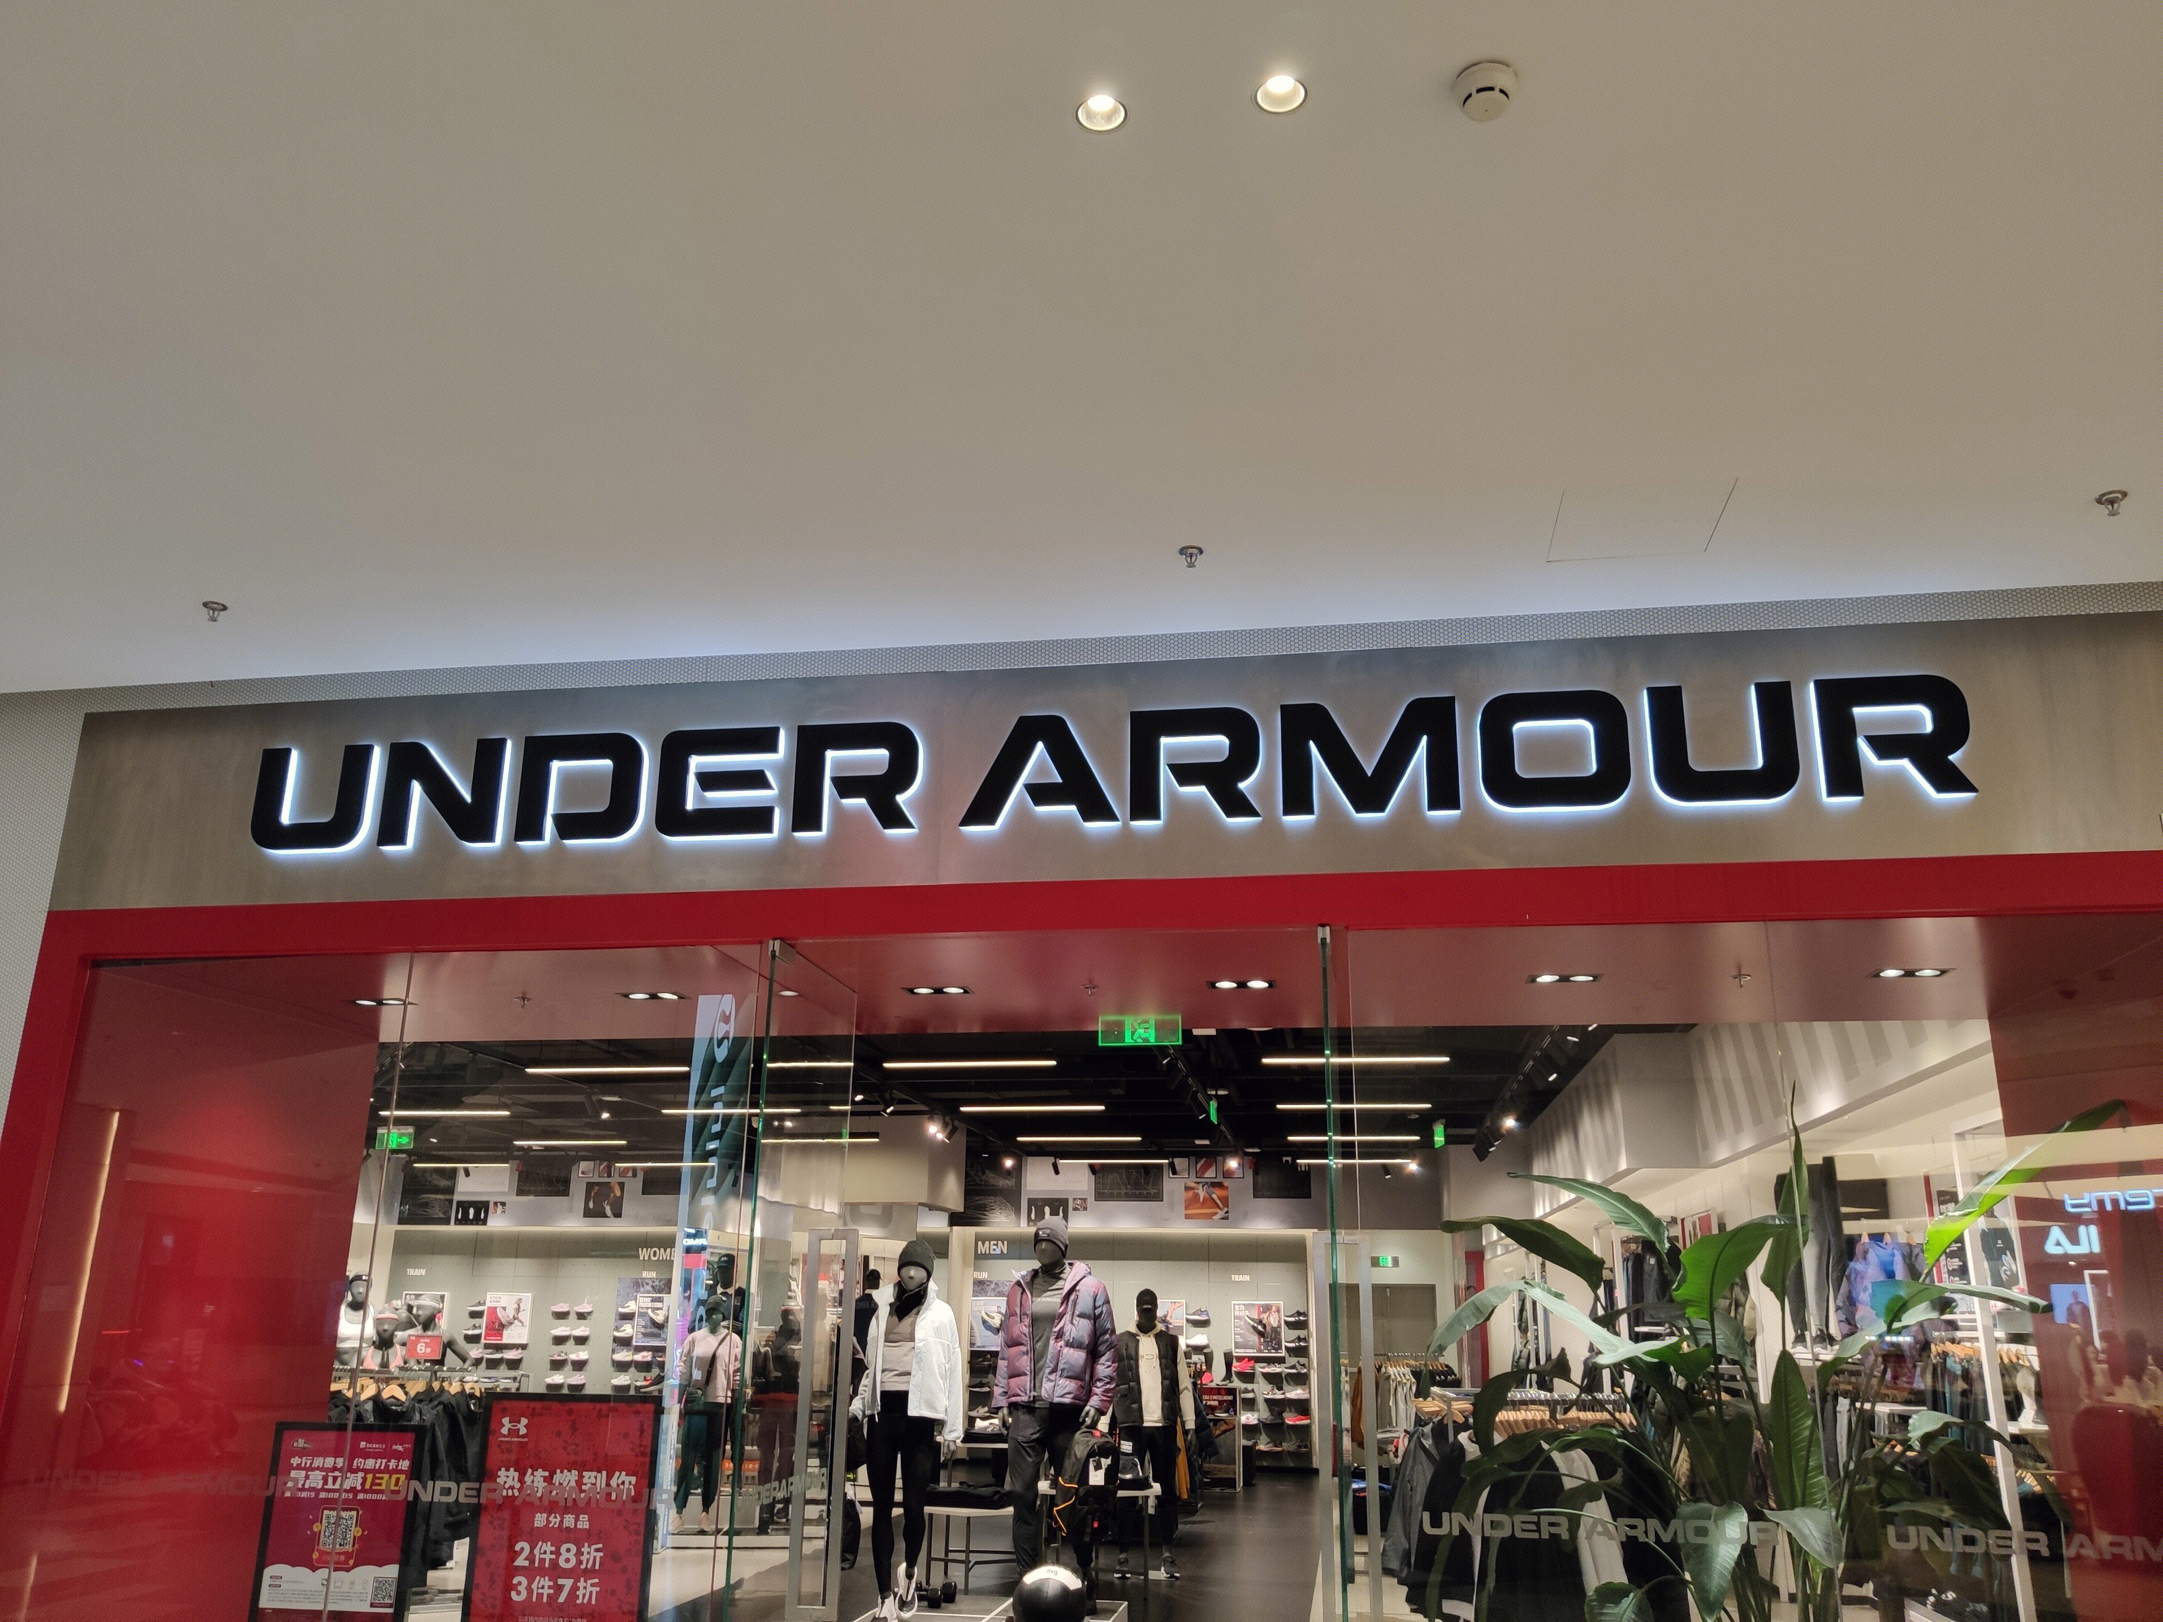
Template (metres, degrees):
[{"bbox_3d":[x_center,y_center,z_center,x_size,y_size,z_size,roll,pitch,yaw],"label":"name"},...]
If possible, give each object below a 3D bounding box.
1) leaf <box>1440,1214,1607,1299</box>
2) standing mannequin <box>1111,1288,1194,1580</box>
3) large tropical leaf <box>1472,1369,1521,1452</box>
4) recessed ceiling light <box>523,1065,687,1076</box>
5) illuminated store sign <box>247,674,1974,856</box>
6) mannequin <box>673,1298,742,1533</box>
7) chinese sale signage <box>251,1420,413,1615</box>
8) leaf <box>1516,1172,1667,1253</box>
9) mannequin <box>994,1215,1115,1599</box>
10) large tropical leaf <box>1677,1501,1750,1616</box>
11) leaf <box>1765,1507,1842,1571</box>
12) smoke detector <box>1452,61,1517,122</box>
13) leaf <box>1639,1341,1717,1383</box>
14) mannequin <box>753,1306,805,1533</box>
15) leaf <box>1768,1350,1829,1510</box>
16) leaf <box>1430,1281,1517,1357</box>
[{"bbox_3d":[1.500,1.518,5.536,0.517,0.267,0.200,-2,-18,9],"label":"leaf"},{"bbox_3d":[0.479,4.265,11.209,0.579,1.850,0.360,1,-17,1],"label":"standing mannequin"},{"bbox_3d":[1.379,1.994,5.406,0.127,0.250,0.130,-2,-18,9],"label":"large tropical leaf"},{"bbox_3d":[-3.332,1.815,11.405,1.215,0.060,0.070,-2,-18,9],"label":"recessed ceiling light"},{"bbox_3d":[-0.131,-0.148,5.372,5.725,0.365,0.090,-2,-18,9],"label":"illuminated store sign"},{"bbox_3d":[-2.834,4.575,12.344,0.546,1.681,0.360,0,-17,3],"label":"mannequin"},{"bbox_3d":[-2.743,2.693,5.975,0.610,0.820,0.030,-2,-18,9],"label":"chinese sale signage"},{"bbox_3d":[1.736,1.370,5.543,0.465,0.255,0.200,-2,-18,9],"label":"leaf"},{"bbox_3d":[-0.136,3.004,8.203,0.625,1.867,0.420,-3,-18,11],"label":"mannequin"},{"bbox_3d":[1.912,2.265,4.916,0.196,0.315,0.150,-2,-18,9],"label":"large tropical leaf"},{"bbox_3d":[2.172,2.190,4.897,0.214,0.156,0.180,-2,-18,9],"label":"leaf"},{"bbox_3d":[0.789,-1.398,3.179,0.122,0.050,0.122,-2,-18,9],"label":"smoke detector"},{"bbox_3d":[1.917,1.770,5.229,0.228,0.134,0.180,-2,-18,9],"label":"leaf"},{"bbox_3d":[-2.283,4.623,12.403,0.420,1.596,0.340,-1,-17,6],"label":"mannequin"},{"bbox_3d":[2.316,1.994,5.251,0.170,0.470,0.120,-2,-18,9],"label":"leaf"},{"bbox_3d":[1.313,1.706,5.454,0.258,0.237,0.150,-2,-18,9],"label":"leaf"}]

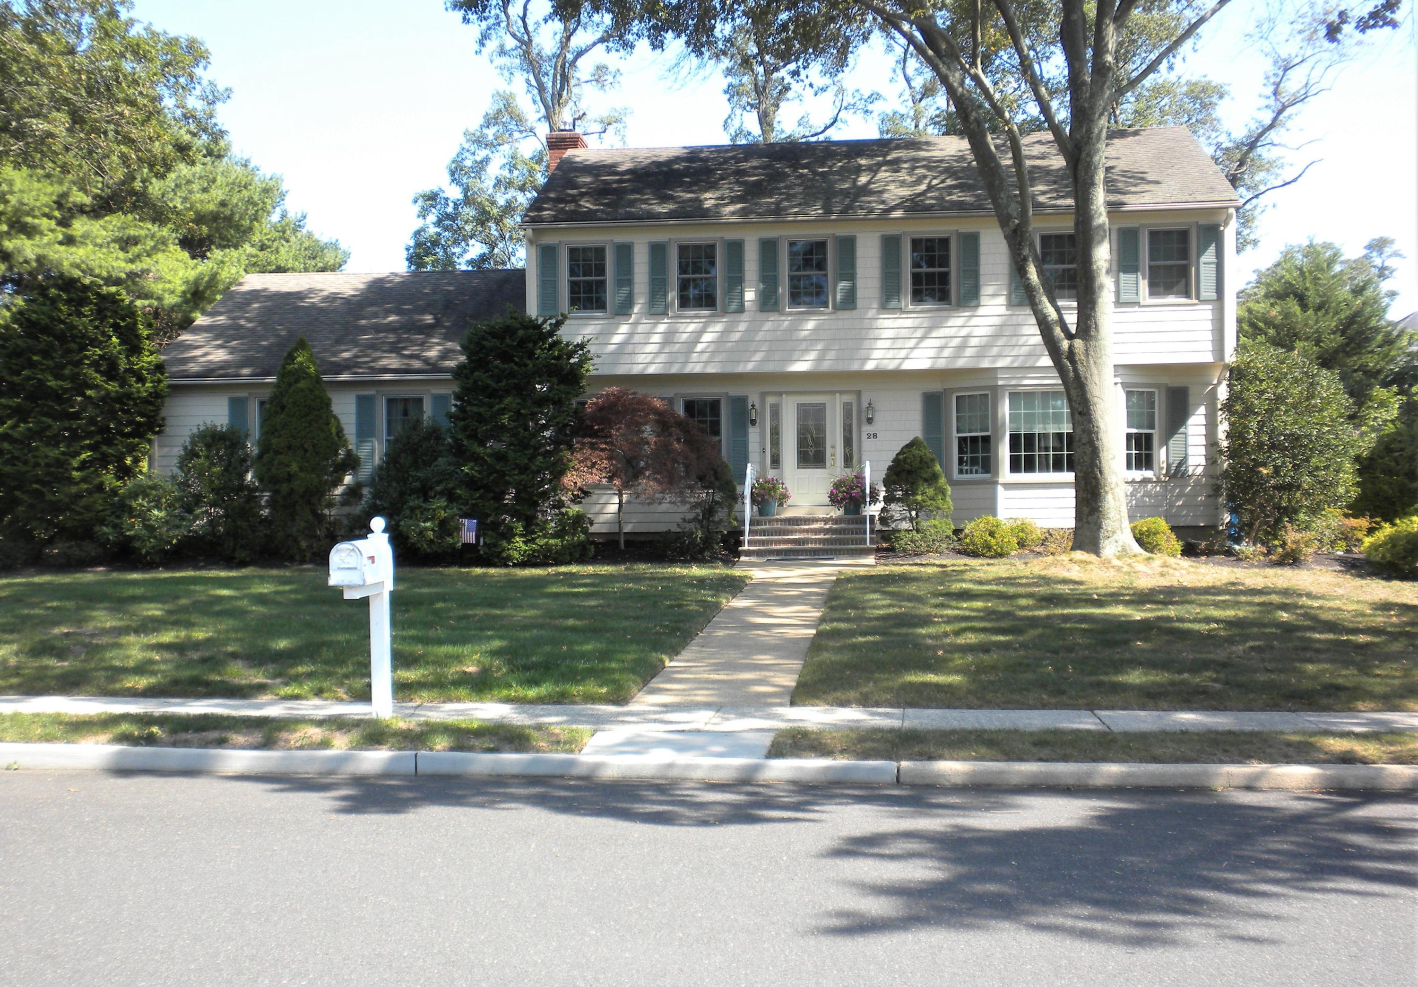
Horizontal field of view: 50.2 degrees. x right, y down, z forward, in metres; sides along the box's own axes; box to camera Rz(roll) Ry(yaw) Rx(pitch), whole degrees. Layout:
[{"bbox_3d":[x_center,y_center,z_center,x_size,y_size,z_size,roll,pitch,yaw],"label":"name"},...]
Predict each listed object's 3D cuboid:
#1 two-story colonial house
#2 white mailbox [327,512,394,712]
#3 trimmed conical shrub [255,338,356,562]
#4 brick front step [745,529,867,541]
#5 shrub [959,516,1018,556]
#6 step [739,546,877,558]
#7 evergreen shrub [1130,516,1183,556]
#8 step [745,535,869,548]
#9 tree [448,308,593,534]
[{"bbox_3d":[-0.090,-3.191,31.422,19.470,8.310,8.500,-1,0,6],"label":"two-story colonial house"},{"bbox_3d":[-2.700,0.997,11.847,0.290,1.600,0.700,-1,0,8],"label":"white mailbox"},{"bbox_3d":[-7.055,-0.791,26.400,1.750,3.860,1.700,-1,0,6],"label":"trimmed conical shrub"},{"bbox_3d":[1.722,0.690,26.269,2.220,0.180,0.340,-1,0,6],"label":"brick front step"},{"bbox_3d":[4.698,0.717,25.500,1.020,0.710,0.950,-1,0,6],"label":"shrub"},{"bbox_3d":[1.671,0.993,25.629,2.280,0.190,0.360,-1,0,6],"label":"step"},{"bbox_3d":[7.504,0.717,25.500,0.950,0.680,0.920,-1,0,6],"label":"evergreen shrub"},{"bbox_3d":[1.698,0.842,25.969,2.240,0.180,0.340,-1,0,6],"label":"step"},{"bbox_3d":[-3.241,-1.045,26.000,2.450,4.200,2.400,-1,0,6],"label":"tree"}]

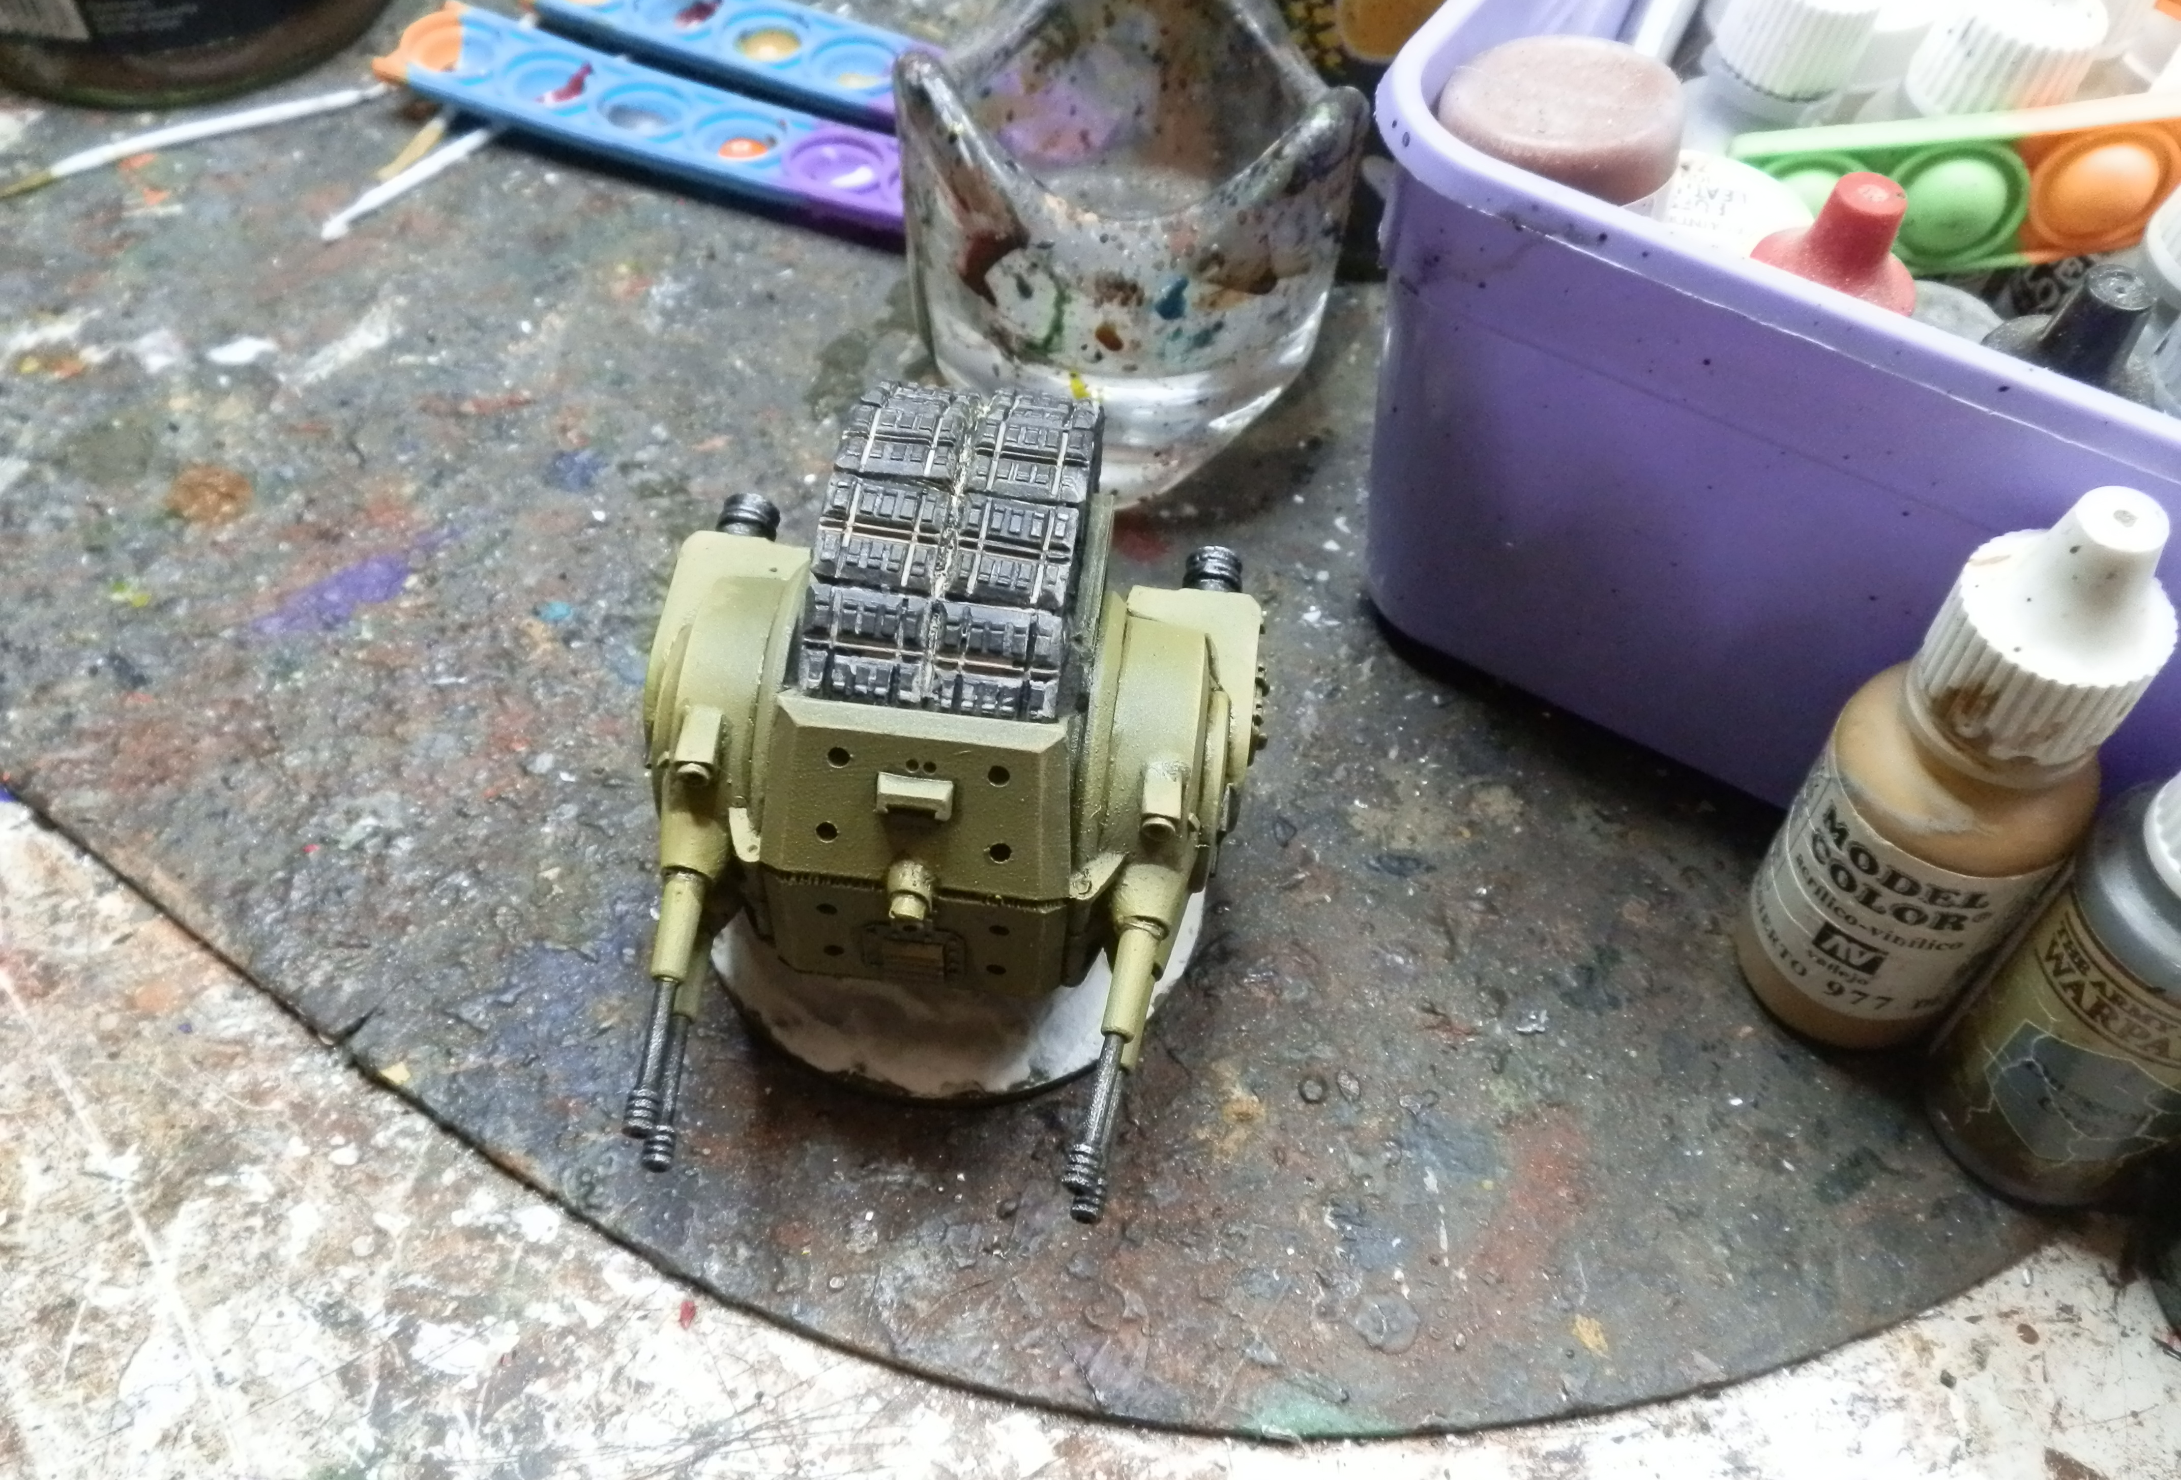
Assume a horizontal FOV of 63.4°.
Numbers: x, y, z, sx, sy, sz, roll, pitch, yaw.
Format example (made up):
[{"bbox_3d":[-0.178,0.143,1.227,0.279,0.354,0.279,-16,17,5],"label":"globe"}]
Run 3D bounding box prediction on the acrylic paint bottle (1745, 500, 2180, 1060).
[{"bbox_3d":[0.091,0.004,0.185,0.024,0.079,0.024,-1,54,1],"label":"acrylic paint bottle"}]

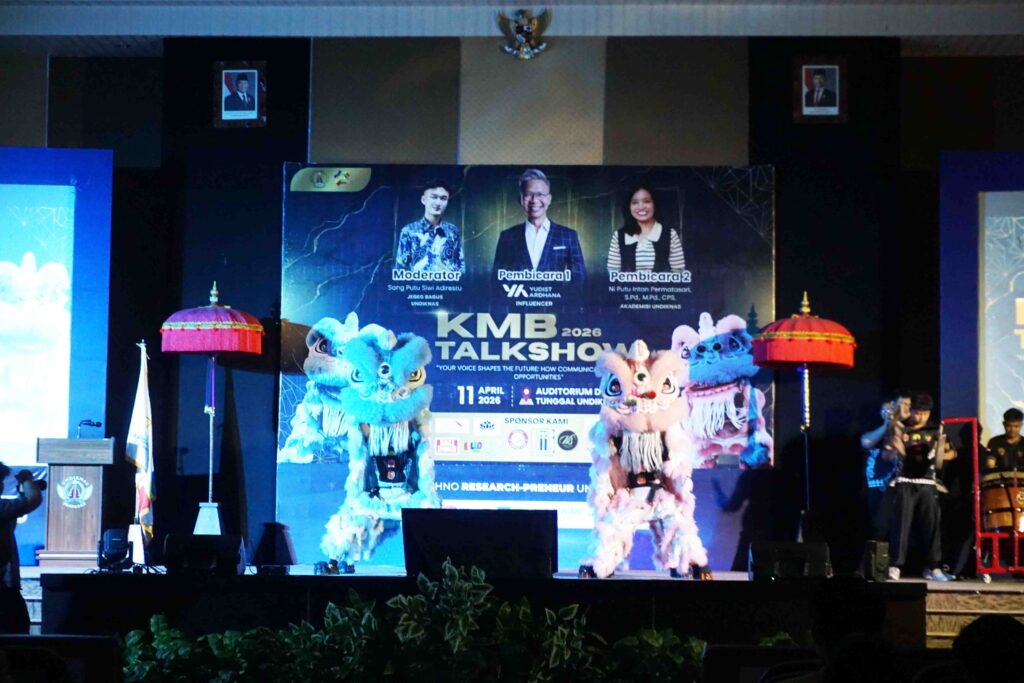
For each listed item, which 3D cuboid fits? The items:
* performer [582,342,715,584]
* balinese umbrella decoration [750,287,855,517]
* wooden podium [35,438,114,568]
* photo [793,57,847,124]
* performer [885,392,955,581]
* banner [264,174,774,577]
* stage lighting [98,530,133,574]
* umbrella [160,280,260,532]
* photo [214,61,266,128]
[{"bbox_3d":[1.155,1.018,17.993,1.168,2.095,1.100,0,-4,3],"label":"performer"},{"bbox_3d":[2.674,0.840,18.710,0.959,2.585,0.959,0,-4,3],"label":"balinese umbrella decoration"},{"bbox_3d":[-4.028,1.483,18.878,0.680,1.175,0.480,1,-4,-7],"label":"wooden podium"},{"bbox_3d":[3.045,-2.480,20.234,0.548,0.672,0.050,0,-4,3],"label":"photo"},{"bbox_3d":[3.625,1.283,18.265,0.633,1.660,0.450,0,-4,3],"label":"performer"},{"bbox_3d":[0.137,0.232,19.916,4.806,3.912,0.120,0,-4,3],"label":"banner"},{"bbox_3d":[-3.361,1.792,17.525,0.304,0.380,0.300,0,-4,3],"label":"stage lighting"},{"bbox_3d":[-2.760,0.767,18.948,0.953,2.640,0.953,0,-4,3],"label":"umbrella"},{"bbox_3d":[-2.713,-2.473,20.483,0.535,0.675,0.050,0,-4,3],"label":"photo"}]

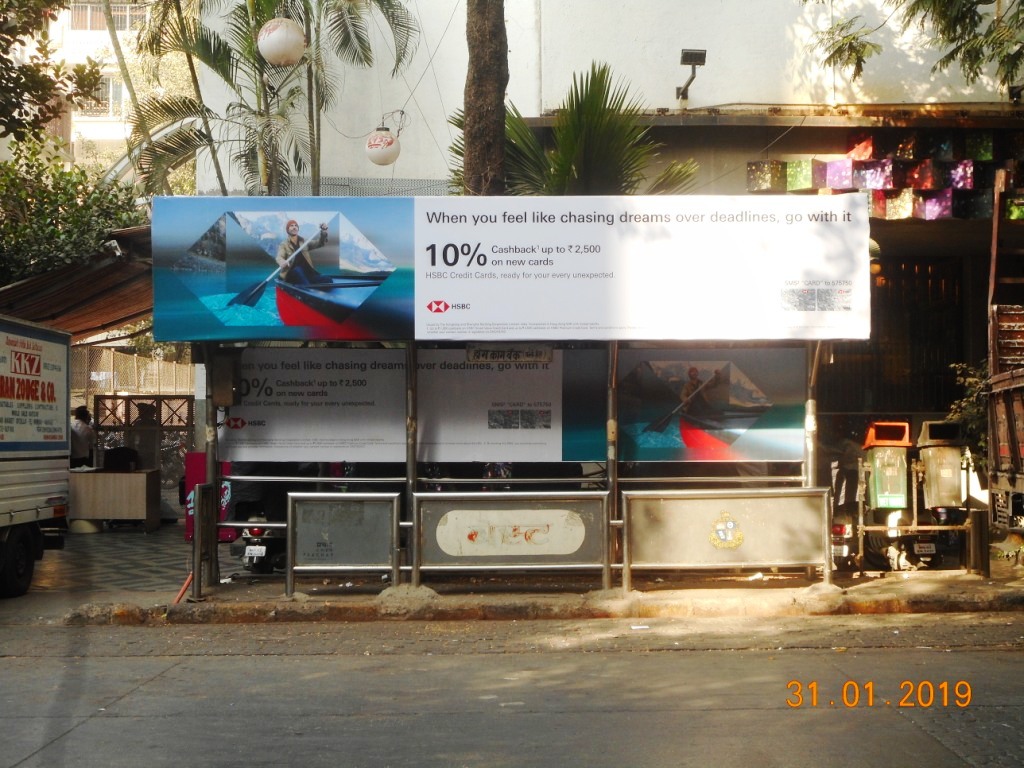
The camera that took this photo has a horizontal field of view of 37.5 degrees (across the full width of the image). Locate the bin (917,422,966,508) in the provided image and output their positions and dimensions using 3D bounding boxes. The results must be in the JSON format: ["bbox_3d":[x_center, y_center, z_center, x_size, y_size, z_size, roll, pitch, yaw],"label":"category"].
[{"bbox_3d":[3.972,0.756,14.120,0.420,0.820,0.380,0,-2,0],"label":"bin"}]

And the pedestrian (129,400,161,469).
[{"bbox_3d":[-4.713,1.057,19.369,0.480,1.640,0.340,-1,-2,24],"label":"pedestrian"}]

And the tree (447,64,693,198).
[{"bbox_3d":[0.671,-0.804,16.101,2.650,5.300,2.400,0,-2,0],"label":"tree"}]

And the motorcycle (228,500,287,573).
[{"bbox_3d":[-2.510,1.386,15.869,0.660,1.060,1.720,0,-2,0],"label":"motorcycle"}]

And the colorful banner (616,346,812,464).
[{"bbox_3d":[1.812,0.186,13.700,1.730,1.050,0.060,0,-2,0],"label":"colorful banner"}]

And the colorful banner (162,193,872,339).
[{"bbox_3d":[-0.009,-0.984,12.850,6.100,1.250,0.100,0,-2,0],"label":"colorful banner"}]

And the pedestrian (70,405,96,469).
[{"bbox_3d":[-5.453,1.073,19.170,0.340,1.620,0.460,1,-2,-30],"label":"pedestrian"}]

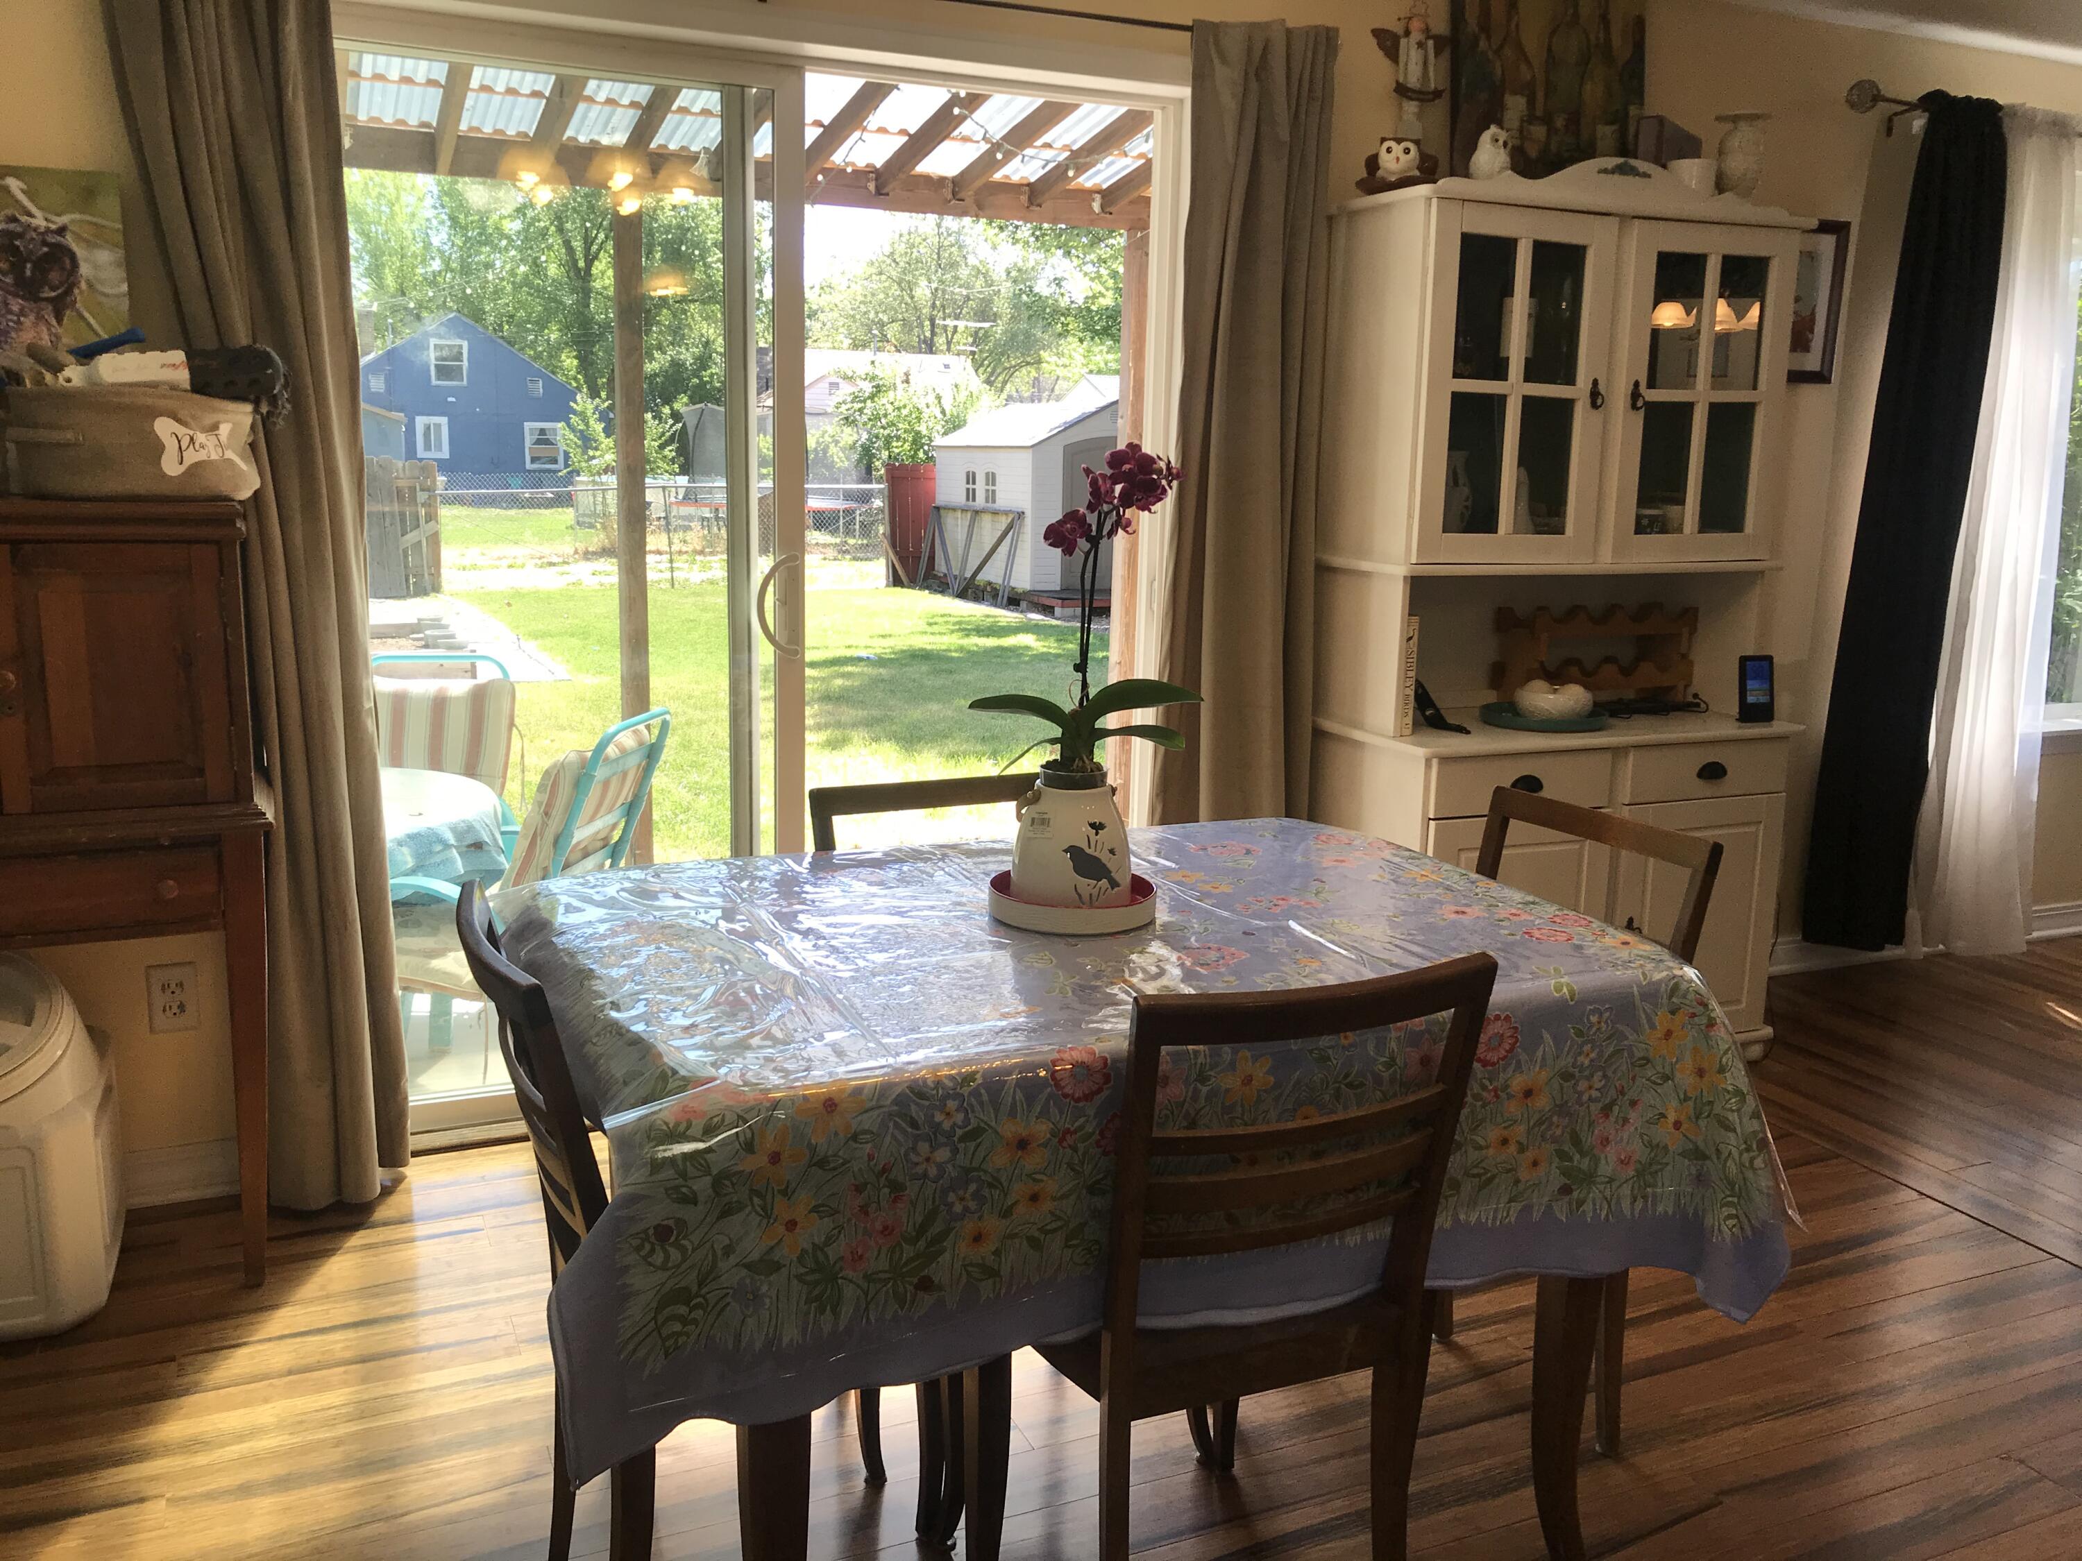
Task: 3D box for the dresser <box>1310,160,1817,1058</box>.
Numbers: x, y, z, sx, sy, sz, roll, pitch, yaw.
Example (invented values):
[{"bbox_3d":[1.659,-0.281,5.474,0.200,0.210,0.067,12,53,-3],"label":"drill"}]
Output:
[{"bbox_3d":[1.150,-0.324,3.670,1.030,1.900,0.430,-4,12,-24],"label":"dresser"}]

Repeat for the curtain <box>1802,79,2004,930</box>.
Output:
[{"bbox_3d":[2.171,-0.591,4.247,0.360,2.160,0.110,-4,12,-24],"label":"curtain"}]

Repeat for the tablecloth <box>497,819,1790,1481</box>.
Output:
[{"bbox_3d":[0.051,0.351,1.974,1.270,0.385,0.900,-4,12,-24],"label":"tablecloth"}]

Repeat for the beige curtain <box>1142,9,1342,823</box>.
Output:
[{"bbox_3d":[0.418,-0.432,3.465,0.390,2.120,0.130,-4,12,-24],"label":"beige curtain"}]

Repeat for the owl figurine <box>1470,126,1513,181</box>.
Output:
[{"bbox_3d":[0.887,-1.226,3.341,0.100,0.147,0.105,-5,12,-28],"label":"owl figurine"}]

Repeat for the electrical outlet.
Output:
[{"bbox_3d":[-1.484,0.373,2.880,0.075,0.120,0.010,-4,12,-24],"label":"electrical outlet"}]

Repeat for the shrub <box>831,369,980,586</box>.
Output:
[{"bbox_3d":[-2.181,-4.951,27.059,2.382,3.207,2.300,1,11,0],"label":"shrub"}]

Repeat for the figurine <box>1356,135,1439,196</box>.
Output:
[{"bbox_3d":[0.724,-1.231,3.389,0.160,0.130,0.110,4,11,14],"label":"figurine"}]

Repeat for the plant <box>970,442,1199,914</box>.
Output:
[{"bbox_3d":[0.052,-0.116,1.939,0.267,0.539,0.210,1,11,0],"label":"plant"}]

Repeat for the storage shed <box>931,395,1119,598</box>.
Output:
[{"bbox_3d":[0.260,-3.900,22.680,2.420,2.360,3.200,-4,12,-24],"label":"storage shed"}]

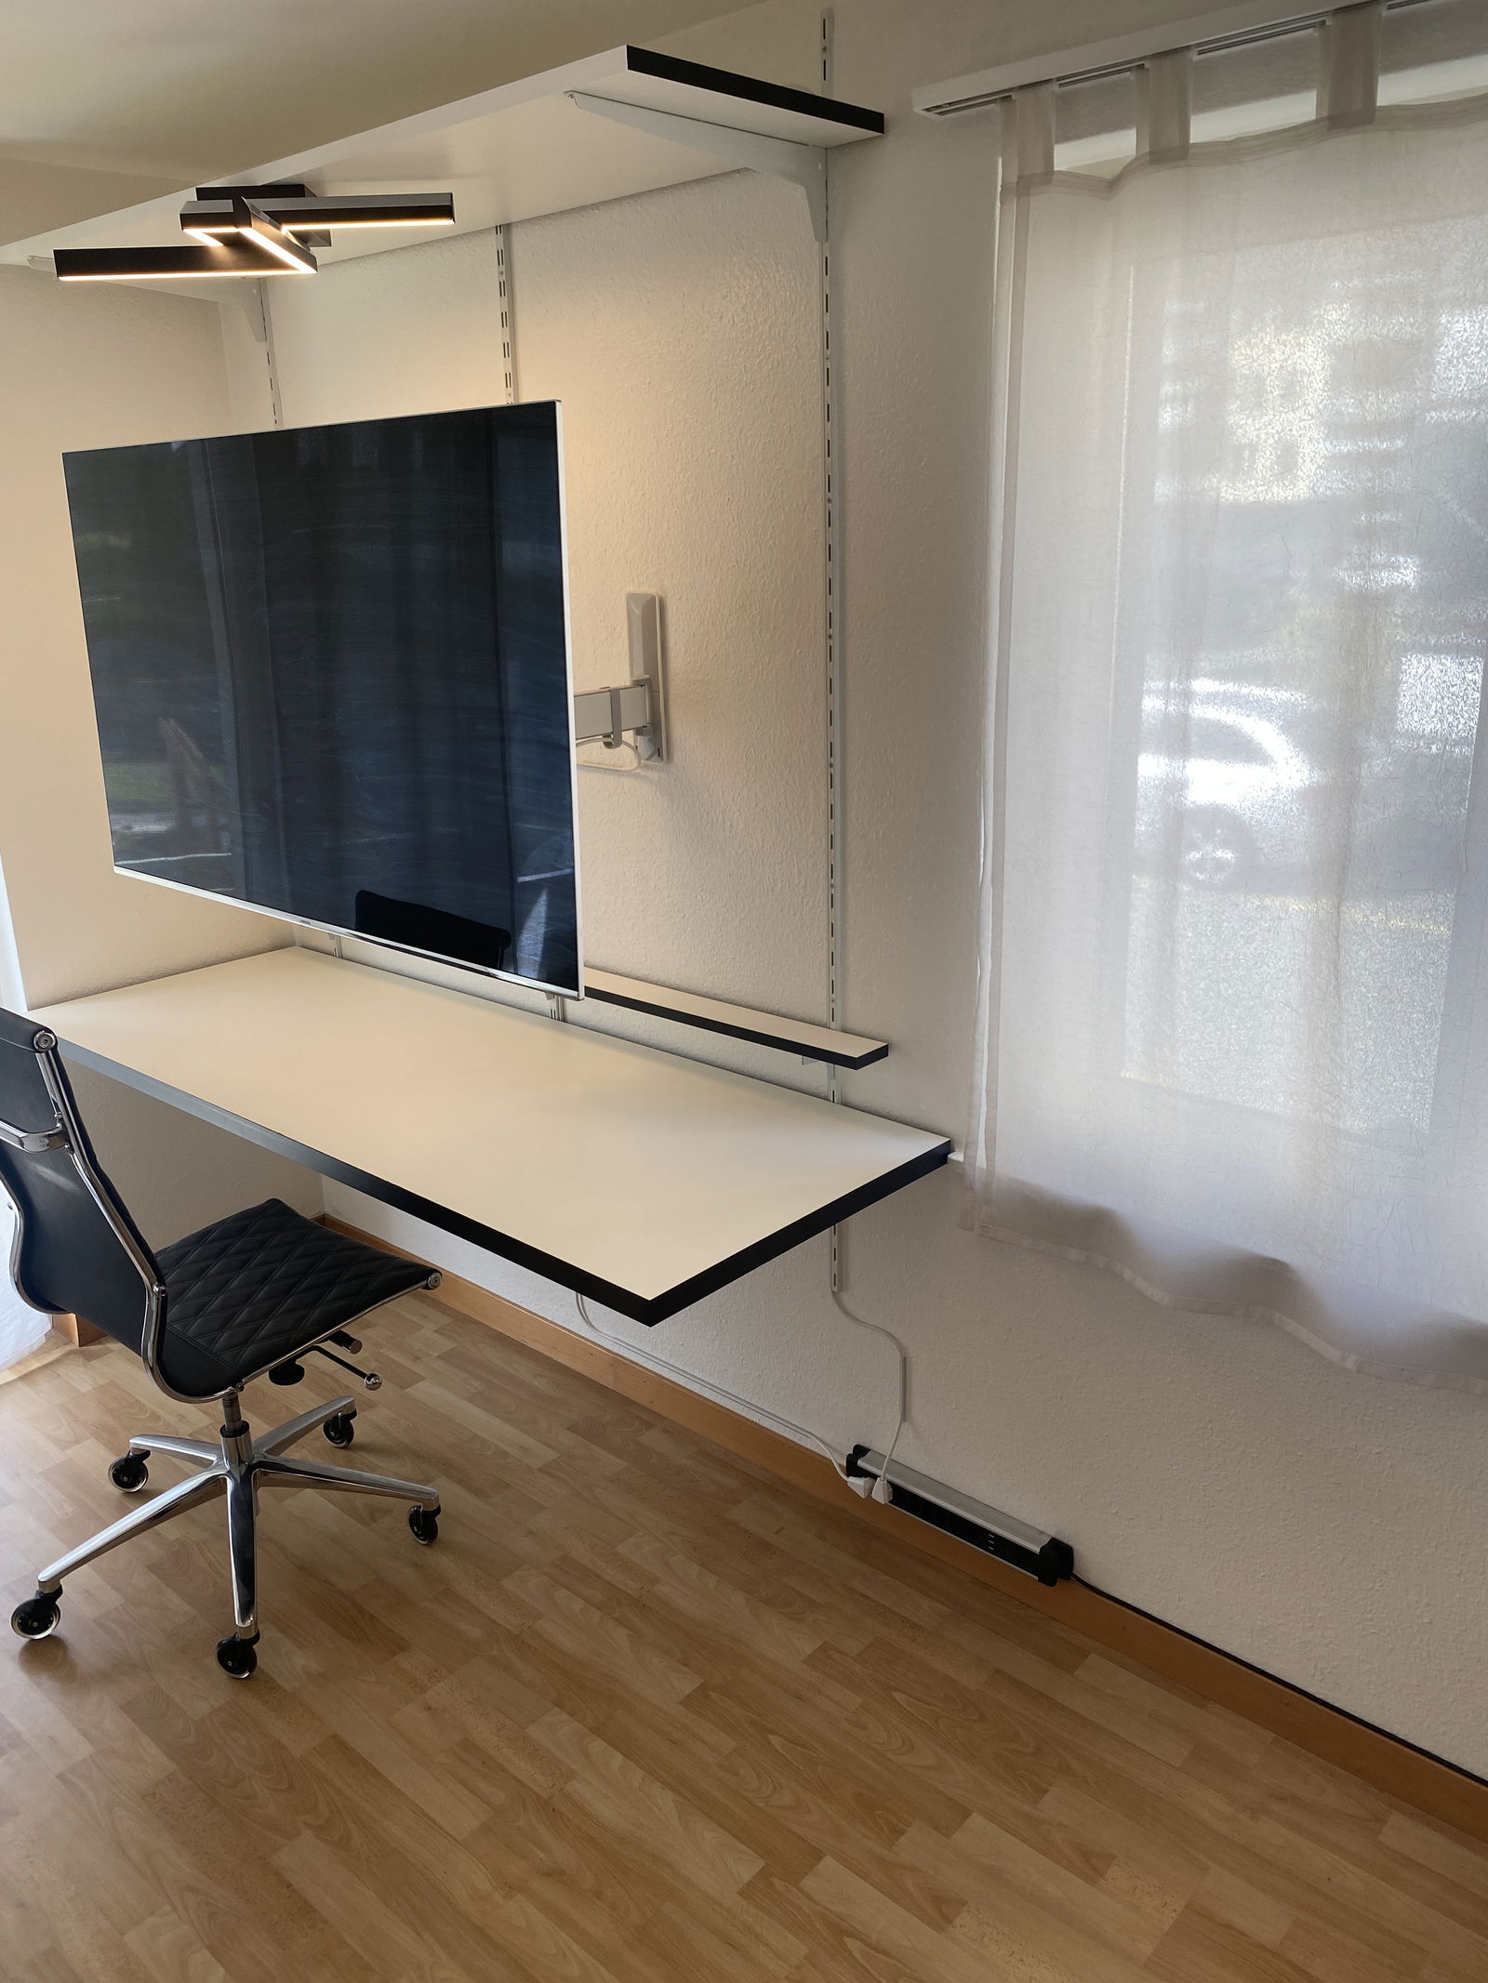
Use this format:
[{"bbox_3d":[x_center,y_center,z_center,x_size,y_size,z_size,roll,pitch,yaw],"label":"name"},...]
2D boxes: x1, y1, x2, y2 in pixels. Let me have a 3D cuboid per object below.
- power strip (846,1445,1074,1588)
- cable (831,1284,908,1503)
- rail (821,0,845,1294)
[{"bbox_3d":[0.366,0.912,2.605,0.458,0.065,0.039,14,23,40],"label":"power strip"},{"bbox_3d":[0.209,0.724,2.670,0.168,0.352,0.062,14,23,40],"label":"cable"},{"bbox_3d":[0.144,-0.412,2.376,0.014,2.002,0.016,14,23,40],"label":"rail"}]

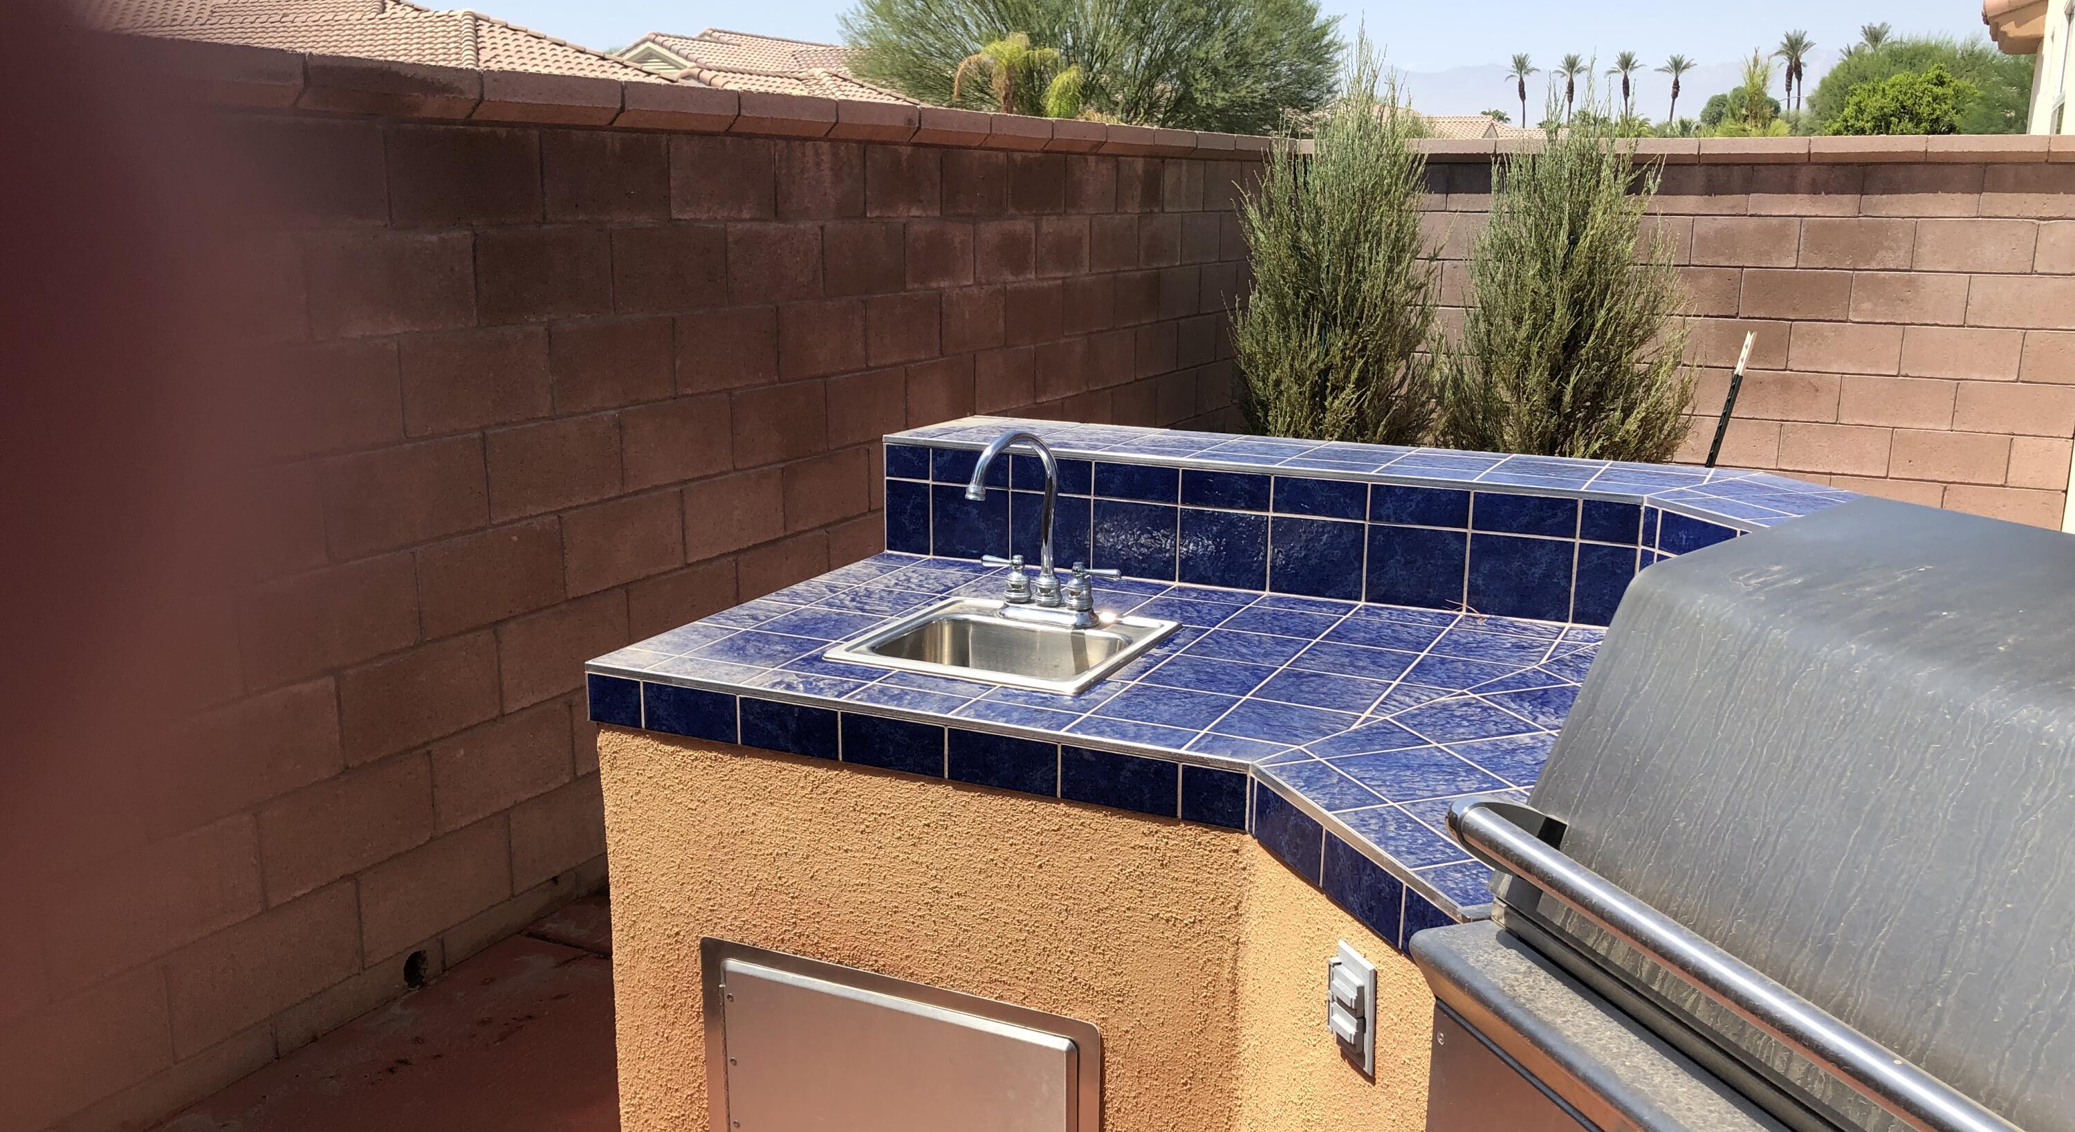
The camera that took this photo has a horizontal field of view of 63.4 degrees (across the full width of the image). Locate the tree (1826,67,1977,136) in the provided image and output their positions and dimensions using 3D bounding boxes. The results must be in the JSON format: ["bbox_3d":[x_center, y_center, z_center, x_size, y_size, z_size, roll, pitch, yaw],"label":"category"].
[{"bbox_3d":[10.668,-4.593,21.002,2.190,3.141,2.190,6,14,26],"label":"tree"}]

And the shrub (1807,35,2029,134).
[{"bbox_3d":[16.864,-7.704,32.028,4.773,4.536,4.773,7,14,26],"label":"shrub"}]

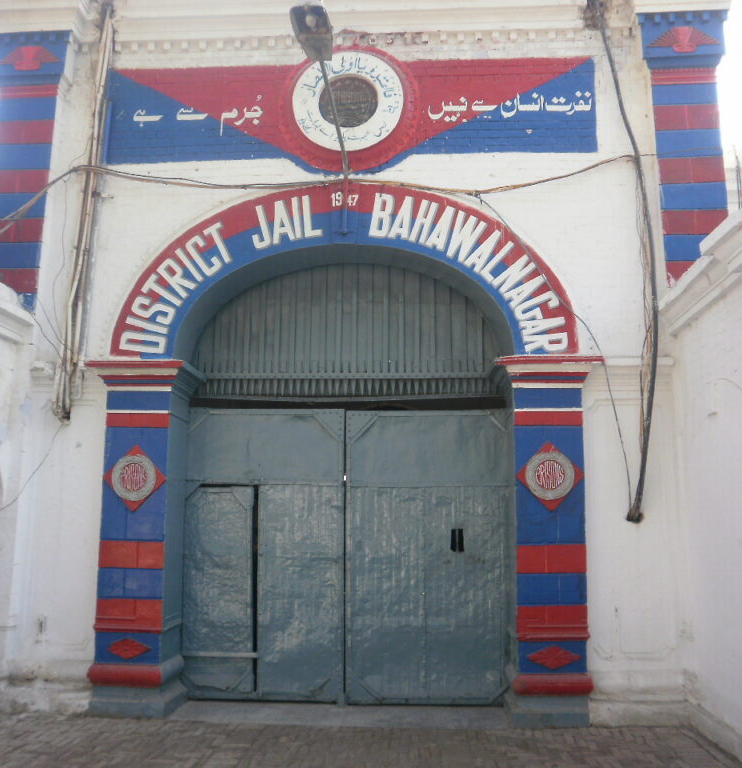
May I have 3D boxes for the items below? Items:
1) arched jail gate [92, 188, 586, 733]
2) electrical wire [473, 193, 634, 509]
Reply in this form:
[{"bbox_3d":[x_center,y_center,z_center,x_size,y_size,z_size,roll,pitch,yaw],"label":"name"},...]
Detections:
[{"bbox_3d":[-0.261,0.475,6.771,4.440,4.630,0.650,0,-10,3],"label":"arched jail gate"},{"bbox_3d":[1.625,-0.358,6.946,1.349,2.919,0.140,0,-8,4],"label":"electrical wire"}]

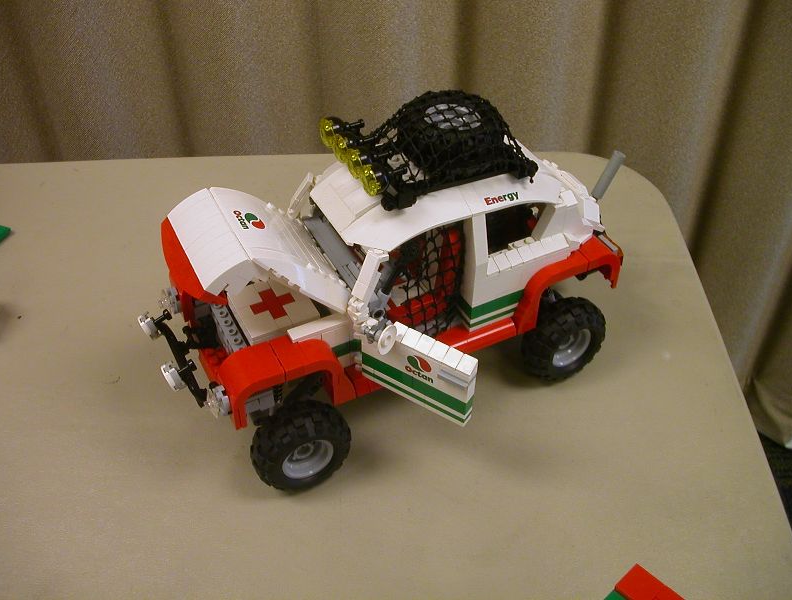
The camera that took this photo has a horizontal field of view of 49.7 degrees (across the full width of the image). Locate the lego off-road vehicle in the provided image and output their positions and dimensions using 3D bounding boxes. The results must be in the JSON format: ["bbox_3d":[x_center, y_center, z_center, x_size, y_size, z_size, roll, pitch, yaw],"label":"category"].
[{"bbox_3d":[0.012,-0.015,0.496,0.303,0.175,0.179,-20,48,-21],"label":"lego off-road vehicle"}]

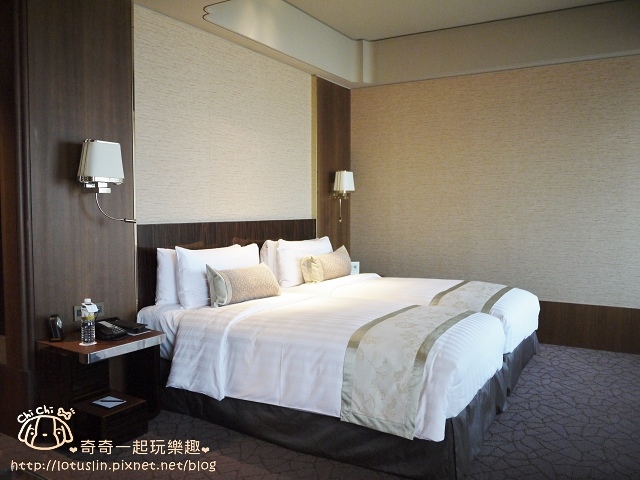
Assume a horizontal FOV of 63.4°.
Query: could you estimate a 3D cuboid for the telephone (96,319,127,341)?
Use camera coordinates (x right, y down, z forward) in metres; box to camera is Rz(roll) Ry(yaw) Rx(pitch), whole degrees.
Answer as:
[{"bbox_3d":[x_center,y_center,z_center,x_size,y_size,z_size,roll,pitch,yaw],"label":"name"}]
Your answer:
[{"bbox_3d":[-1.165,0.494,2.847,0.200,0.066,0.148,4,5,39],"label":"telephone"}]

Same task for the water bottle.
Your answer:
[{"bbox_3d":[-1.188,0.421,2.668,0.071,0.230,0.071,3,5,31],"label":"water bottle"}]

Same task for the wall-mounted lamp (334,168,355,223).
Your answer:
[{"bbox_3d":[0.229,-0.435,5.246,0.178,0.510,0.225,3,5,31],"label":"wall-mounted lamp"}]

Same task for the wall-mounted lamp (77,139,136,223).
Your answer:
[{"bbox_3d":[-1.204,-0.319,2.901,0.195,0.445,0.280,3,5,31],"label":"wall-mounted lamp"}]

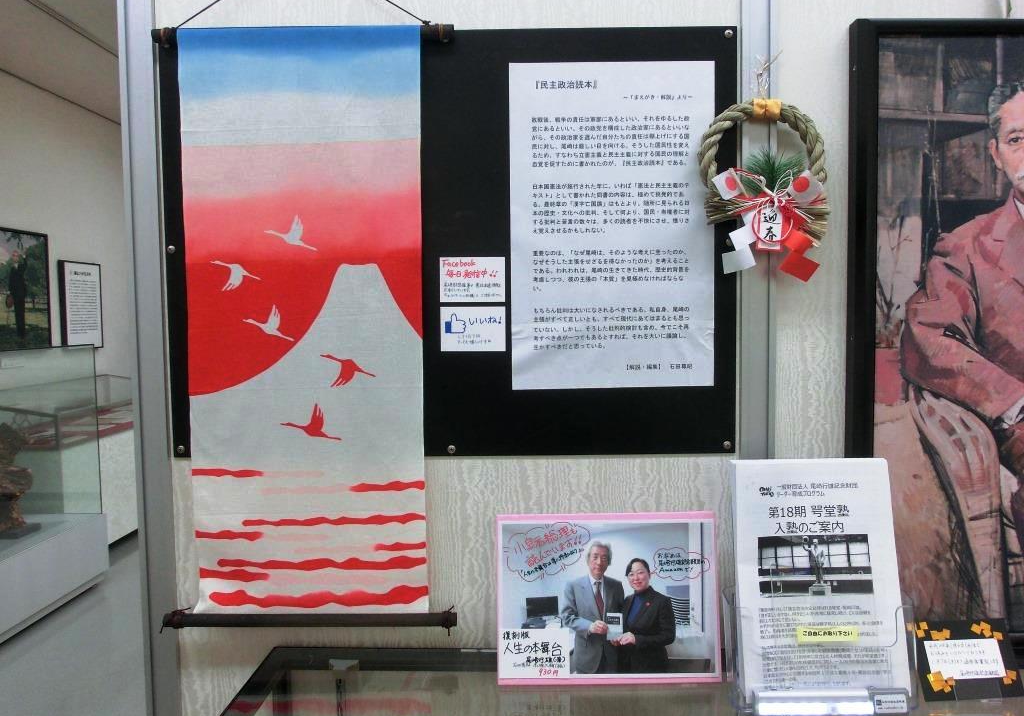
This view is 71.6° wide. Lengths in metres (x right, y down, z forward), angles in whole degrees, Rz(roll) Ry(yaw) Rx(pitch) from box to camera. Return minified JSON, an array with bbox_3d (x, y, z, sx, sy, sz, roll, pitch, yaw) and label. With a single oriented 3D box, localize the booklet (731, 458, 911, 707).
[{"bbox_3d":[0.397,0.284,0.924,0.212,0.297,0.020,0,-8,-4],"label":"booklet"}]

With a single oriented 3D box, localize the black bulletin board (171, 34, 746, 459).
[{"bbox_3d":[-0.091,-0.164,1.031,0.832,0.618,0.015,-1,3,1],"label":"black bulletin board"}]

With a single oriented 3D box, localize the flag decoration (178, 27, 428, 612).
[{"bbox_3d":[-0.300,-0.046,1.029,0.347,0.850,0.020,-1,3,1],"label":"flag decoration"}]

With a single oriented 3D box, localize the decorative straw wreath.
[{"bbox_3d":[0.350,-0.235,0.992,0.182,0.252,0.060,-1,3,1],"label":"decorative straw wreath"}]

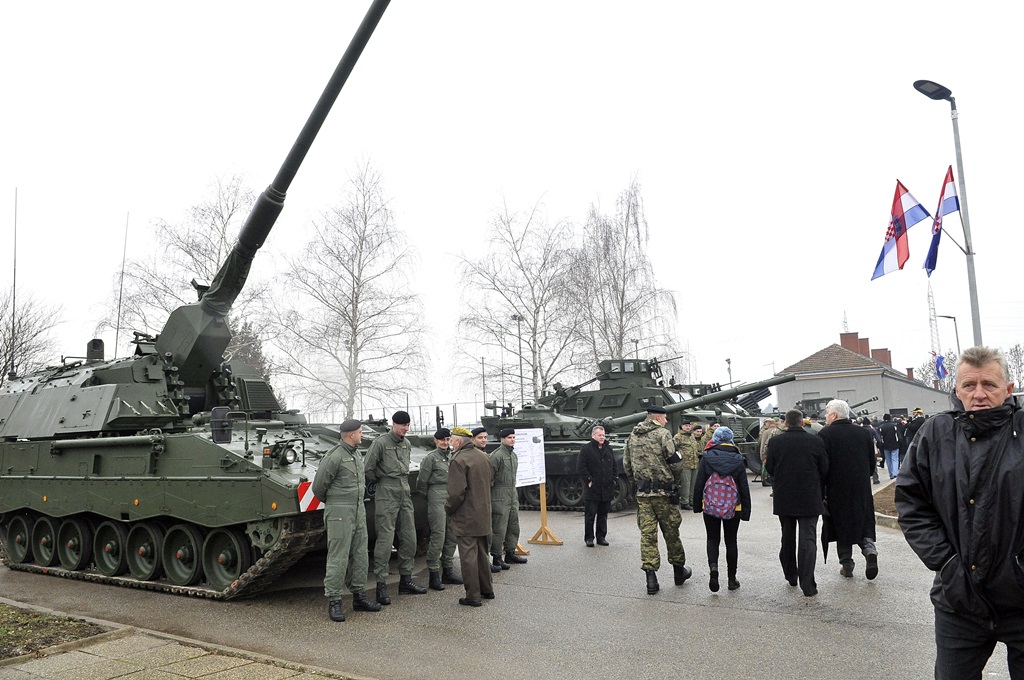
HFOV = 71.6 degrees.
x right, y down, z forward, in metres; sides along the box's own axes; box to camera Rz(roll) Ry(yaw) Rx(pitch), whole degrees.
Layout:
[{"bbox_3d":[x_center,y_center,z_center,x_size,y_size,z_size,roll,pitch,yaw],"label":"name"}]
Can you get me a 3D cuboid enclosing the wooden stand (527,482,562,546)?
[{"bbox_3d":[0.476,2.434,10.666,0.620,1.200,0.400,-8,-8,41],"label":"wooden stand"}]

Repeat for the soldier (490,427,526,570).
[{"bbox_3d":[-0.060,1.999,9.213,0.340,1.770,0.480,-9,-10,41],"label":"soldier"}]

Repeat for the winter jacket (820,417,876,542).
[{"bbox_3d":[3.589,1.518,7.620,0.550,1.300,0.400,-5,-8,22],"label":"winter jacket"}]

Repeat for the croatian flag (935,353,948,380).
[{"bbox_3d":[24.795,1.530,41.000,0.800,1.550,0.350,-5,-7,24],"label":"croatian flag"}]

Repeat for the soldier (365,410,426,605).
[{"bbox_3d":[-1.235,1.724,7.389,0.440,1.900,0.560,-9,-10,43],"label":"soldier"}]

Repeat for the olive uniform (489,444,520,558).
[{"bbox_3d":[-0.110,2.093,9.179,0.340,1.493,0.520,-6,-7,30],"label":"olive uniform"}]

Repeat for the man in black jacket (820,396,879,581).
[{"bbox_3d":[3.637,1.632,7.741,0.600,1.840,0.500,-5,-8,19],"label":"man in black jacket"}]

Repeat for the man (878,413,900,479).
[{"bbox_3d":[10.246,2.859,19.276,0.540,1.757,0.420,-5,-7,25],"label":"man"}]

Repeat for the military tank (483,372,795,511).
[{"bbox_3d":[2.066,2.370,16.151,8.850,2.600,3.450,-8,-9,35],"label":"military tank"}]

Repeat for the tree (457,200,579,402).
[{"bbox_3d":[0.552,-0.570,33.814,5.800,12.960,5.800,-2,-7,0],"label":"tree"}]

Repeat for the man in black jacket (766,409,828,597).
[{"bbox_3d":[2.779,1.549,6.994,0.530,1.790,0.440,-5,-8,21],"label":"man in black jacket"}]

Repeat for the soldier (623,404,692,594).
[{"bbox_3d":[1.489,1.678,7.320,0.570,1.794,0.440,-6,-7,27],"label":"soldier"}]

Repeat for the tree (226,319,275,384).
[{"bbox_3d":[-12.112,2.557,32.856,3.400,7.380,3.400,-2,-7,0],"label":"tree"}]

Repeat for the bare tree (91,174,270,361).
[{"bbox_3d":[-12.910,-0.636,28.532,6.800,12.680,6.800,-2,-7,0],"label":"bare tree"}]

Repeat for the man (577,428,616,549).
[{"bbox_3d":[1.255,2.107,10.534,0.570,1.760,0.380,-1,-7,-6],"label":"man"}]

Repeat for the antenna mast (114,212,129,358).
[{"bbox_3d":[-7.283,-0.943,13.265,0.050,2.960,0.050,-3,-8,31],"label":"antenna mast"}]

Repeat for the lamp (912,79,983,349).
[{"bbox_3d":[6.741,-0.600,10.670,0.800,6.790,0.300,2,-8,-28],"label":"lamp"}]

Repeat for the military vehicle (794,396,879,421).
[{"bbox_3d":[15.122,4.090,33.486,6.000,2.700,2.600,-8,-9,35],"label":"military vehicle"}]

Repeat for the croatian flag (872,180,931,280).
[{"bbox_3d":[7.514,-2.112,13.700,1.000,1.900,0.500,-6,-8,24],"label":"croatian flag"}]

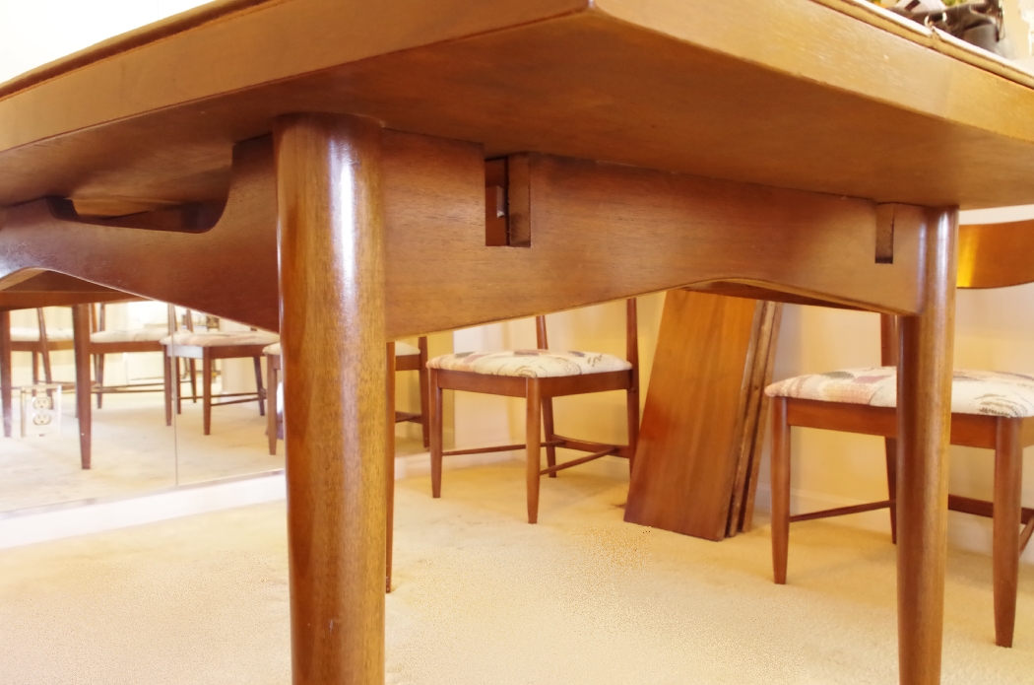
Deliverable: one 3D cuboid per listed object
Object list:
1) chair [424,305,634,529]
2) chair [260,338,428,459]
[{"bbox_3d":[0.078,0.095,2.561,0.565,0.830,0.480,-1,3,-45],"label":"chair"},{"bbox_3d":[-0.709,0.063,3.345,0.480,0.830,0.565,2,3,45],"label":"chair"}]

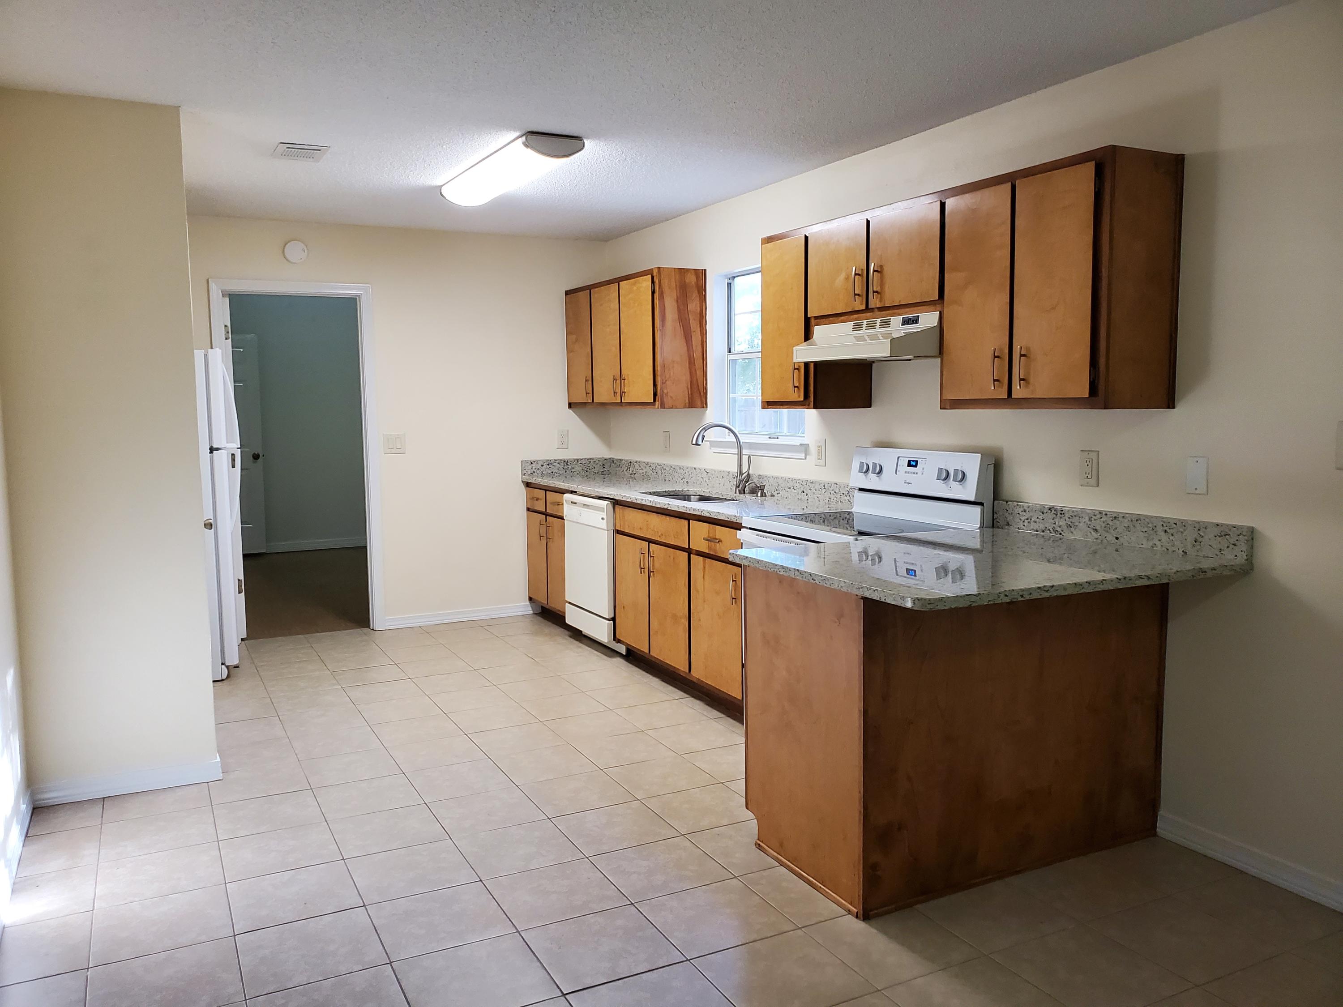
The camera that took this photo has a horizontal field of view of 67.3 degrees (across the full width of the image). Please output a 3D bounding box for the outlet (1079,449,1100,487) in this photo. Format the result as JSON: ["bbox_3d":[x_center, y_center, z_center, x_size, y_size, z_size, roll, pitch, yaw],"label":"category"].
[{"bbox_3d":[1.408,-0.117,3.412,0.010,0.124,0.080,-3,6,-27],"label":"outlet"}]

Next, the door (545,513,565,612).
[{"bbox_3d":[-0.689,0.374,6.125,0.040,0.565,0.316,-3,6,-28],"label":"door"}]

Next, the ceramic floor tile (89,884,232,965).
[{"bbox_3d":[-1.377,1.141,2.730,0.331,0.010,0.331,-3,6,-27],"label":"ceramic floor tile"}]

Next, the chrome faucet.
[{"bbox_3d":[0.254,-0.228,5.126,0.300,0.375,0.140,-2,6,-20],"label":"chrome faucet"}]

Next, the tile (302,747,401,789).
[{"bbox_3d":[-1.234,1.022,3.892,0.330,0.012,0.330,-3,6,-27],"label":"tile"}]

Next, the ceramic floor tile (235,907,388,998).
[{"bbox_3d":[-0.920,1.142,2.571,0.330,0.012,0.330,-3,6,-27],"label":"ceramic floor tile"}]

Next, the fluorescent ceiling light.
[{"bbox_3d":[-0.726,-1.462,4.520,0.260,0.090,1.180,-3,6,-28],"label":"fluorescent ceiling light"}]

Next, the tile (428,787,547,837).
[{"bbox_3d":[-0.627,1.054,3.441,0.328,0.012,0.325,-3,6,-27],"label":"tile"}]

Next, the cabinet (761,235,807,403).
[{"bbox_3d":[0.622,-0.789,4.390,0.330,0.755,0.380,-3,6,-28],"label":"cabinet"}]

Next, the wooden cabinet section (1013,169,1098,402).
[{"bbox_3d":[1.175,-0.671,3.111,0.040,0.686,0.298,-3,6,-28],"label":"wooden cabinet section"}]

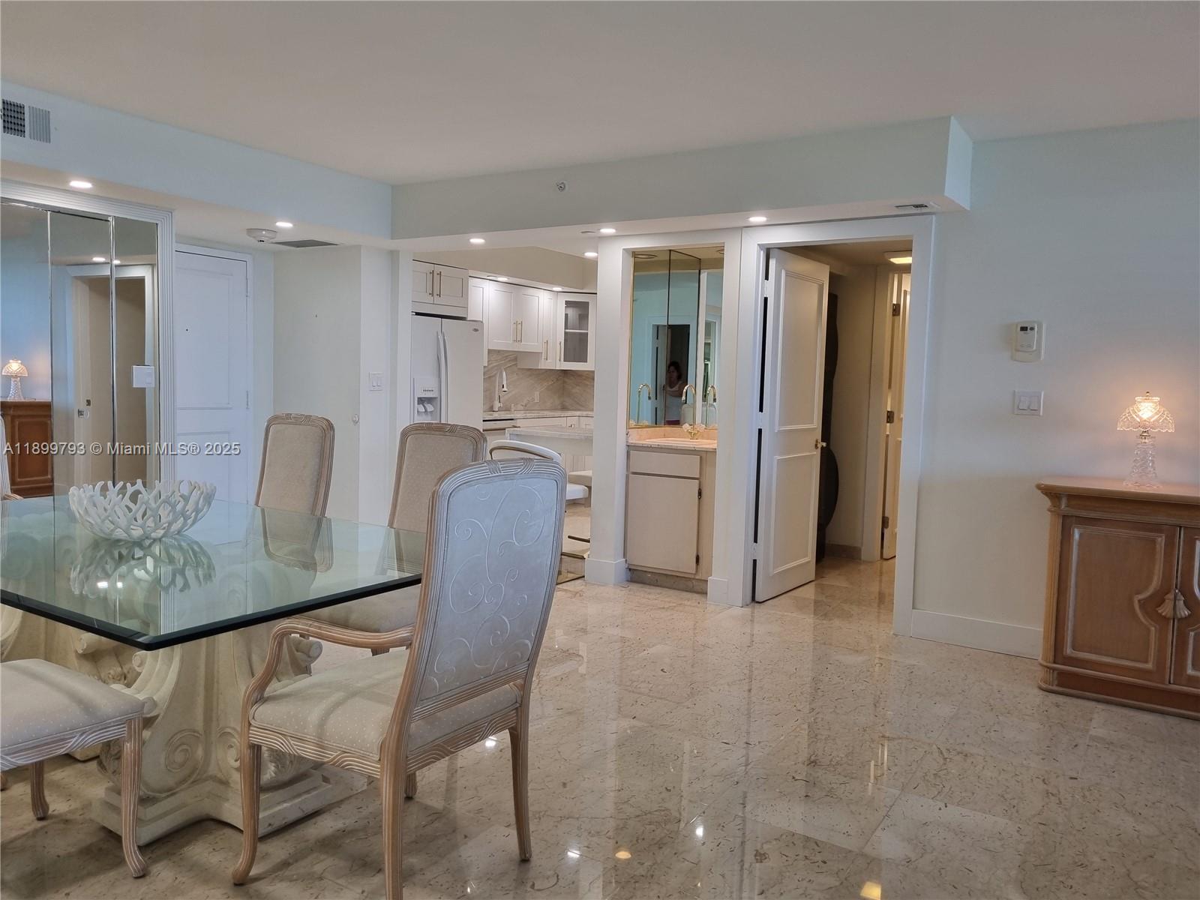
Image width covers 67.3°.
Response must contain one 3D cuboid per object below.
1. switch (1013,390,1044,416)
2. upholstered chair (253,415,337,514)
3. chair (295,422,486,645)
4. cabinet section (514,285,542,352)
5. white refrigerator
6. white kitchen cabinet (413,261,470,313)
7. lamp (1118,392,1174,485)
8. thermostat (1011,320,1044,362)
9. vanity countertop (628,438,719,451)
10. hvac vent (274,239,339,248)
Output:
[{"bbox_3d":[2.053,-0.224,4.310,0.126,0.119,0.015,4,5,32],"label":"switch"},{"bbox_3d":[-1.471,0.410,3.692,0.545,1.102,0.668,4,5,32],"label":"upholstered chair"},{"bbox_3d":[-0.783,0.463,3.267,0.545,1.102,0.668,4,5,32],"label":"chair"},{"bbox_3d":[-0.821,-1.274,8.883,0.330,0.615,0.420,4,5,33],"label":"cabinet section"},{"bbox_3d":[-1.507,-0.181,7.204,0.800,1.715,0.850,4,5,32],"label":"white refrigerator"},{"bbox_3d":[-1.551,-1.270,7.186,0.610,0.396,0.811,4,5,32],"label":"white kitchen cabinet"},{"bbox_3d":[2.317,-0.044,3.833,0.244,0.402,0.244,4,5,32],"label":"lamp"},{"bbox_3d":[2.034,-0.516,4.288,0.134,0.195,0.040,4,5,32],"label":"thermostat"},{"bbox_3d":[0.570,-0.025,5.656,0.661,0.030,0.571,4,5,32],"label":"vanity countertop"},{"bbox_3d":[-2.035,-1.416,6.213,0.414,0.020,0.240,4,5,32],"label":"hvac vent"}]

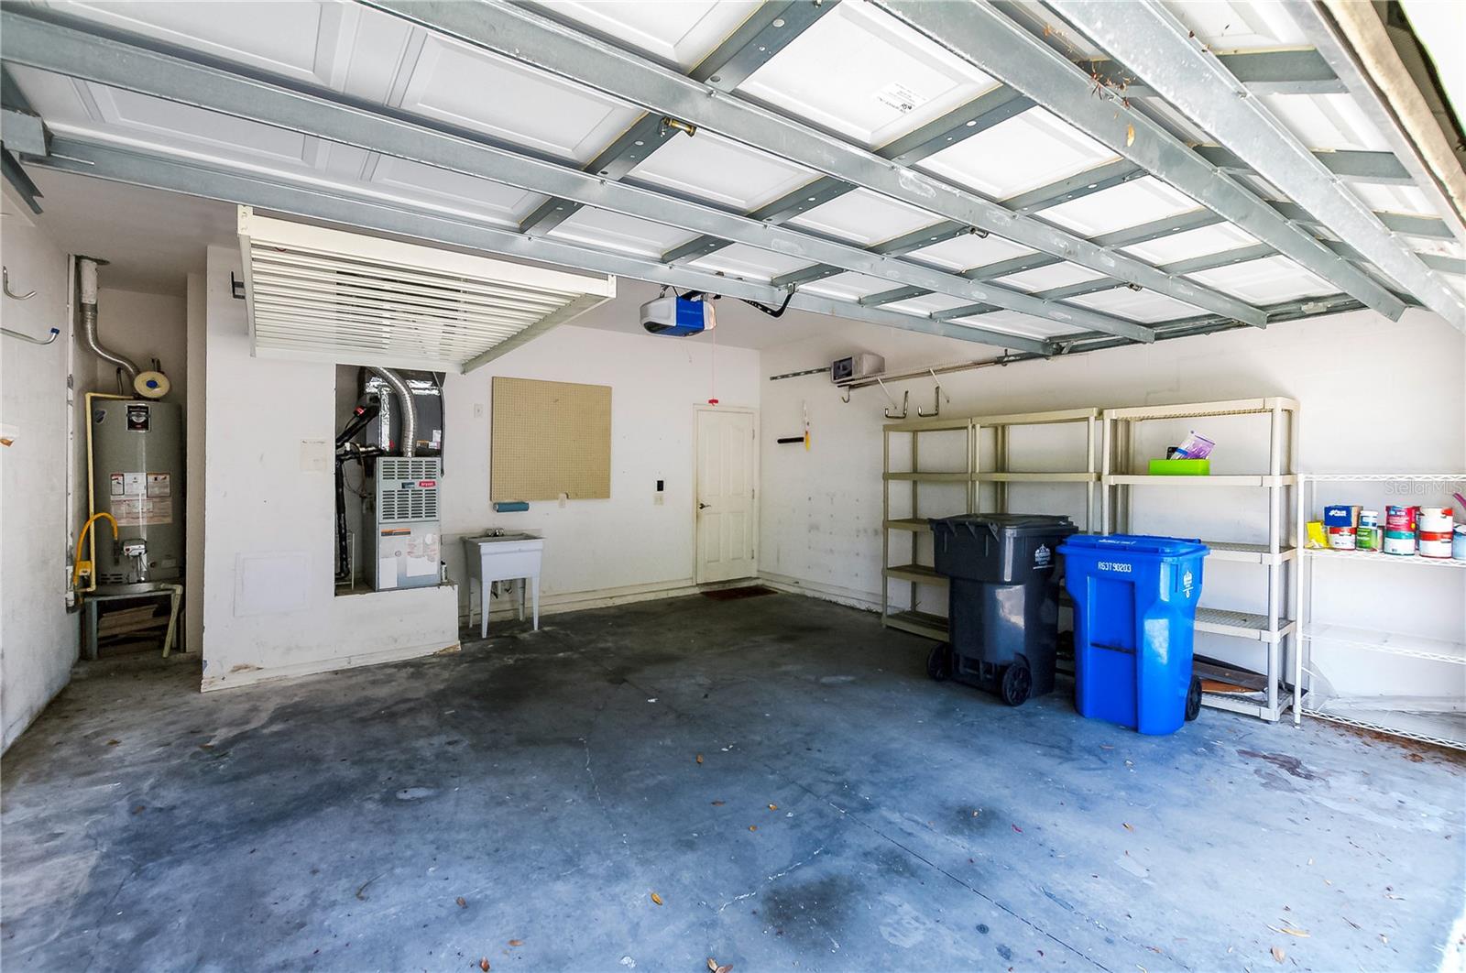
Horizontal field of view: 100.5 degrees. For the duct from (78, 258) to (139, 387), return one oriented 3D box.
[{"bbox_3d":[-4.778,-1.243,4.679,0.270,0.830,0.360,-1,2,-34],"label":"duct"}]

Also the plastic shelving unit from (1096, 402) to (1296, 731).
[{"bbox_3d":[2.970,0.412,3.936,0.450,1.830,0.925,0,1,-38],"label":"plastic shelving unit"}]

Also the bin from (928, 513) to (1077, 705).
[{"bbox_3d":[1.818,0.769,4.122,0.760,1.140,0.680,-1,2,-32],"label":"bin"}]

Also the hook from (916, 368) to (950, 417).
[{"bbox_3d":[1.824,-0.840,5.537,0.280,0.410,0.150,-1,2,-38],"label":"hook"}]

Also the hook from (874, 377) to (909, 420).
[{"bbox_3d":[1.546,-0.852,5.897,0.280,0.410,0.160,-1,2,-38],"label":"hook"}]

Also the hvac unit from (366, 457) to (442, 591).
[{"bbox_3d":[-2.758,0.282,5.105,0.450,1.030,0.720,-1,2,-35],"label":"hvac unit"}]

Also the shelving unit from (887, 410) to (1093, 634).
[{"bbox_3d":[2.106,0.388,4.994,0.475,1.860,1.810,-1,2,-38],"label":"shelving unit"}]

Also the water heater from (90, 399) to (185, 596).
[{"bbox_3d":[-4.700,0.046,4.836,0.515,1.460,0.515,0,1,-40],"label":"water heater"}]

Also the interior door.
[{"bbox_3d":[-0.085,0.130,7.551,0.880,2.060,0.050,0,1,-38],"label":"interior door"}]

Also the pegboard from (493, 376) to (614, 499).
[{"bbox_3d":[-1.799,-0.459,6.171,1.225,1.205,0.045,0,1,-38],"label":"pegboard"}]

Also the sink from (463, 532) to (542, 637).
[{"bbox_3d":[-2.097,0.863,5.519,0.565,0.840,0.650,0,1,-38],"label":"sink"}]

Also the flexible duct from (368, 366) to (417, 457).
[{"bbox_3d":[-2.565,-0.584,4.620,0.320,0.710,0.200,0,1,-38],"label":"flexible duct"}]

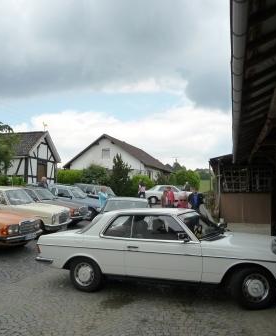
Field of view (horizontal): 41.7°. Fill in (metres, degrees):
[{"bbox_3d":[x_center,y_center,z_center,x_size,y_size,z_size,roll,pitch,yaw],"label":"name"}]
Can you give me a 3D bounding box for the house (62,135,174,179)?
[{"bbox_3d":[-1.660,0.200,47.500,11.200,7.300,13.000,0,-4,18],"label":"house"}]

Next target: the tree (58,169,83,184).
[{"bbox_3d":[-5.392,1.224,27.910,2.600,2.300,1.800,1,-5,0],"label":"tree"}]

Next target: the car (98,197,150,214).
[{"bbox_3d":[-0.330,1.680,11.500,1.790,1.430,4.650,1,-4,2],"label":"car"}]

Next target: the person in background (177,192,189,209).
[{"bbox_3d":[1.496,1.611,12.239,0.520,1.550,0.360,1,-5,0],"label":"person in background"}]

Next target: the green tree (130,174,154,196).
[{"bbox_3d":[0.401,1.706,33.914,2.400,2.200,2.200,1,-5,0],"label":"green tree"}]

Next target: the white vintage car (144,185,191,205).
[{"bbox_3d":[2.500,2.130,29.000,4.750,1.410,1.800,2,-4,-7],"label":"white vintage car"}]

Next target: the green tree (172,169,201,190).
[{"bbox_3d":[4.924,1.547,36.886,3.000,2.900,2.600,1,-5,0],"label":"green tree"}]

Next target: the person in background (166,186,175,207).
[{"bbox_3d":[1.630,1.790,18.400,0.500,1.680,0.340,-1,-5,24],"label":"person in background"}]

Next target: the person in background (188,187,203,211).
[{"bbox_3d":[2.411,1.668,15.232,0.580,1.720,0.380,0,-5,9],"label":"person in background"}]

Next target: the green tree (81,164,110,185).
[{"bbox_3d":[-3.193,1.135,26.890,2.400,2.800,2.300,1,-5,0],"label":"green tree"}]

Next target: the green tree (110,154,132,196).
[{"bbox_3d":[-1.230,0.880,27.000,1.900,3.700,1.900,1,-4,0],"label":"green tree"}]

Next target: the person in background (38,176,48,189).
[{"bbox_3d":[-4.400,1.300,16.900,0.500,1.760,0.350,2,-4,-18],"label":"person in background"}]

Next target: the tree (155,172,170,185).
[{"bbox_3d":[2.545,1.718,37.902,2.000,2.500,1.900,1,-5,0],"label":"tree"}]

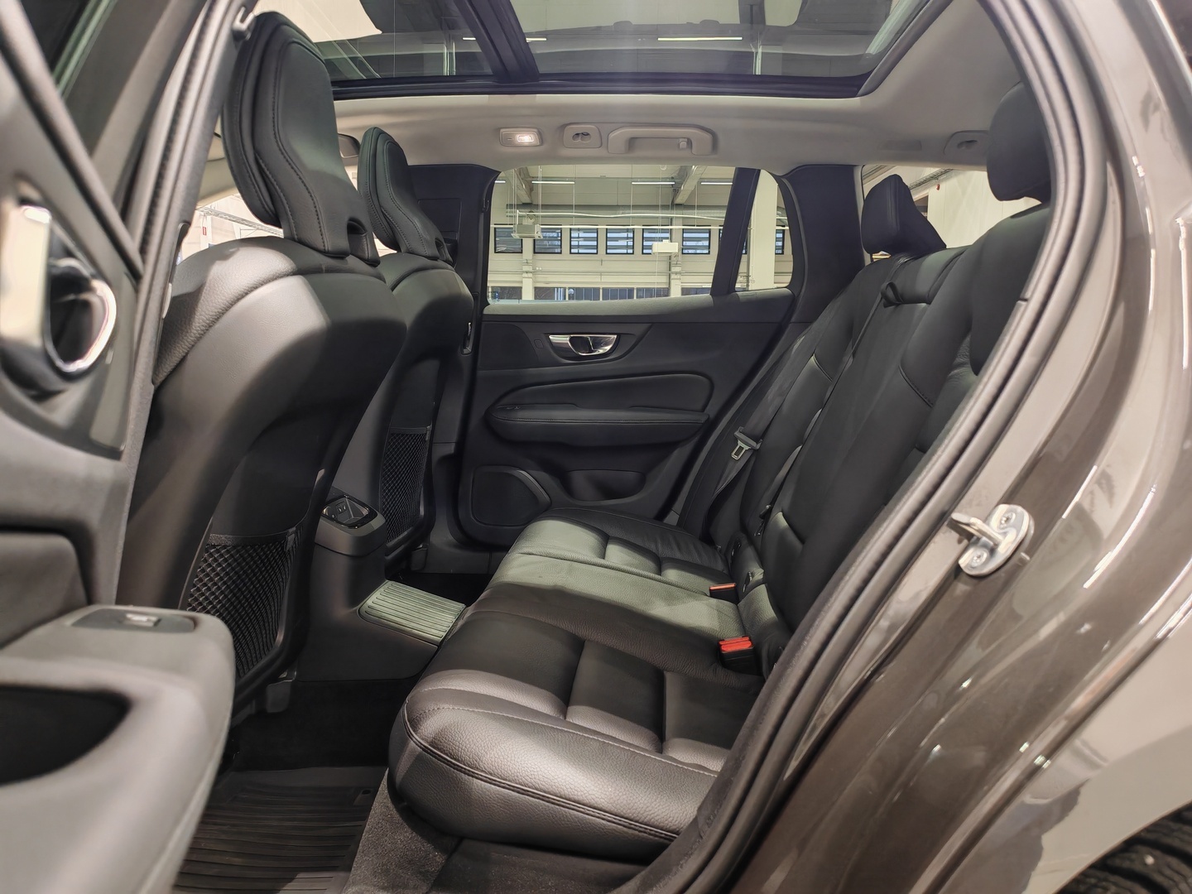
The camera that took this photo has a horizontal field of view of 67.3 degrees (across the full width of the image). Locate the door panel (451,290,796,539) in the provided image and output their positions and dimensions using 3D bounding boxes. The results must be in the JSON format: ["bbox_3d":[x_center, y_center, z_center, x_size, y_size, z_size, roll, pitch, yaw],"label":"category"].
[{"bbox_3d":[0.059,-0.065,2.221,0.821,0.643,0.127,1,7,3],"label":"door panel"}]

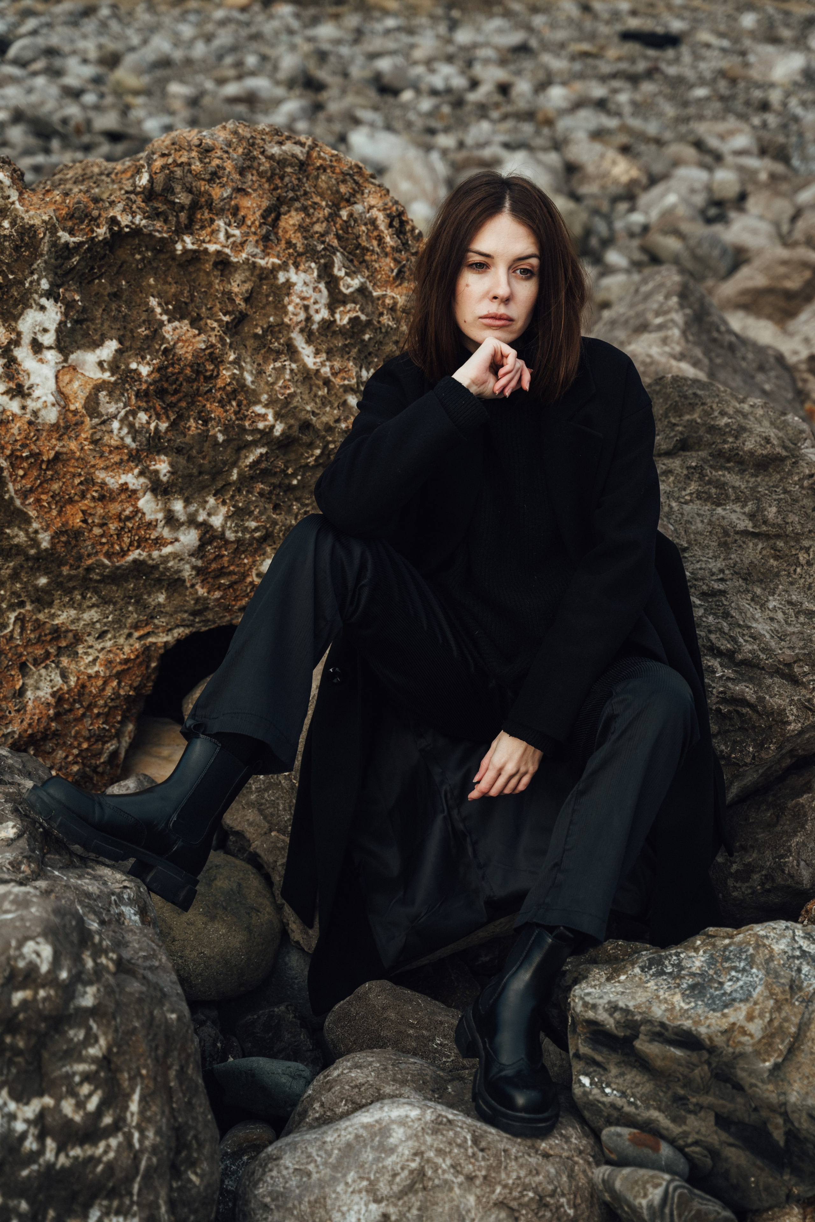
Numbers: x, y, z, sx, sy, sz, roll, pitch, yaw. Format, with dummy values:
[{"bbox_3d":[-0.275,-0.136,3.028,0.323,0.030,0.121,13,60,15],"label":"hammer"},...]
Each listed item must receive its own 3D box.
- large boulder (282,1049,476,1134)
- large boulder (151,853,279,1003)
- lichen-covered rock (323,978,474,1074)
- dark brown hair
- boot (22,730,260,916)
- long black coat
[{"bbox_3d":[-0.030,0.649,2.660,0.280,0.180,0.240,0,13,0],"label":"large boulder"},{"bbox_3d":[-0.270,0.436,2.820,0.205,0.200,0.200,0,13,0],"label":"large boulder"},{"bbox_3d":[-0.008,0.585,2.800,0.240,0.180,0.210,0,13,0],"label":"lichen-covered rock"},{"bbox_3d":[0.127,-0.453,2.870,0.250,0.320,0.240,1,13,-16],"label":"dark brown hair"},{"bbox_3d":[-0.347,0.245,2.670,0.280,0.200,0.105,36,-3,-25],"label":"boot"},{"bbox_3d":[0.139,0.069,2.910,0.620,0.890,0.600,1,13,3],"label":"long black coat"}]

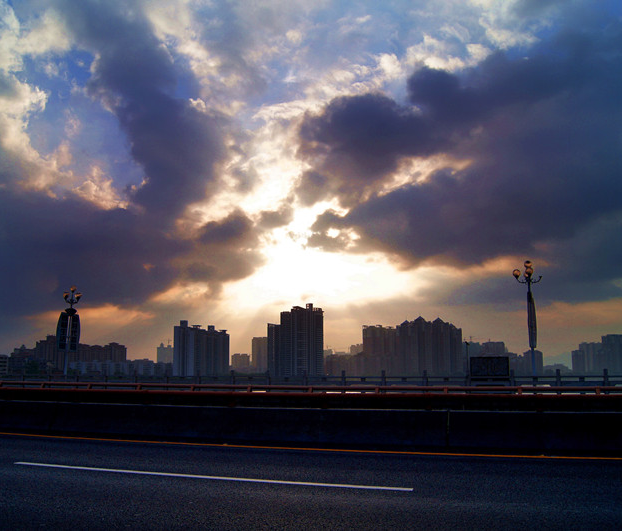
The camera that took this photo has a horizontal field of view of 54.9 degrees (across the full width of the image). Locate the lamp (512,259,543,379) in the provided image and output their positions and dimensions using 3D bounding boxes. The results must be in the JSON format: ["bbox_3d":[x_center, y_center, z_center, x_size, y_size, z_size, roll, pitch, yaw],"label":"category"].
[{"bbox_3d":[10.626,3.145,28.935,1.350,6.600,1.500,-3,-10,17],"label":"lamp"}]

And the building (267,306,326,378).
[{"bbox_3d":[-21.819,105.347,849.499,72.000,97.000,32.000,3,-10,-15],"label":"building"}]

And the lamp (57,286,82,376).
[{"bbox_3d":[-14.954,4.533,36.930,1.350,6.600,1.500,-3,-10,17],"label":"lamp"}]

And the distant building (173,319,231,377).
[{"bbox_3d":[-146.030,110.952,802.854,75.000,70.000,28.000,10,-14,-44],"label":"distant building"}]

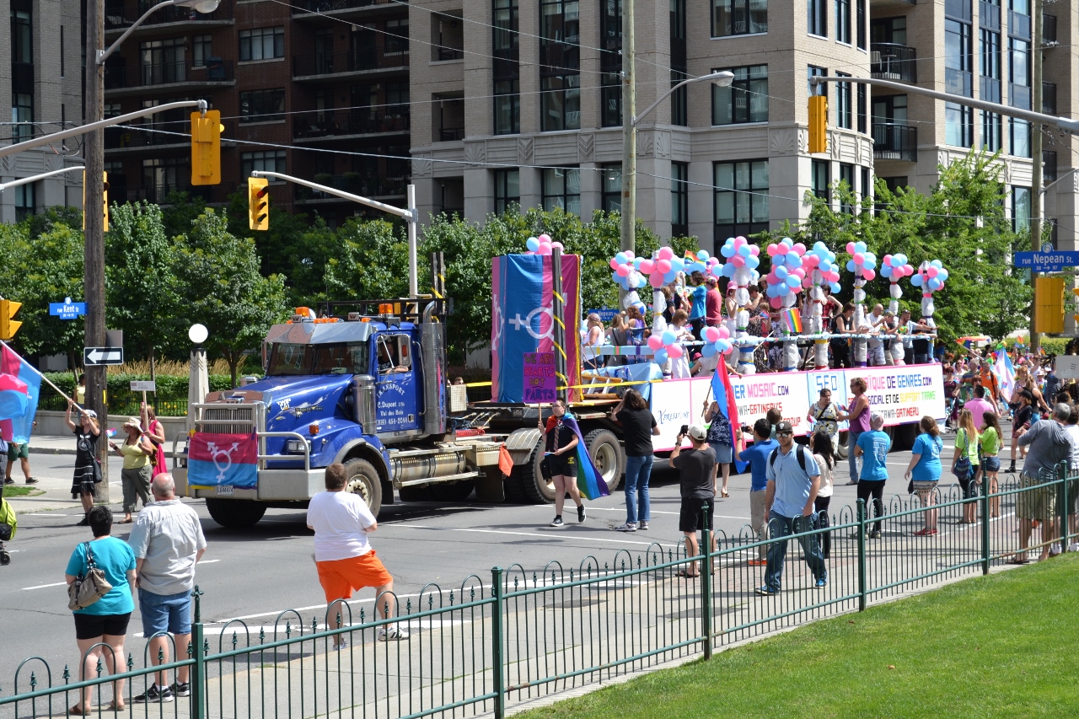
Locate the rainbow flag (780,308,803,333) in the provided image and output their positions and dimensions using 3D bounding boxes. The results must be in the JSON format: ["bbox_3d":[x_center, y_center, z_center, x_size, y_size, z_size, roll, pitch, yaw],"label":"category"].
[{"bbox_3d":[4.766,-0.732,37.900,0.360,0.470,0.080,-1,2,-20],"label":"rainbow flag"}]

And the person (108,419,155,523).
[{"bbox_3d":[-6.062,1.639,29.800,0.600,1.577,0.500,0,2,30],"label":"person"}]

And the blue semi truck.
[{"bbox_3d":[-1.887,0.670,30.667,2.550,3.250,8.000,0,1,36],"label":"blue semi truck"}]

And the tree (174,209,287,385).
[{"bbox_3d":[-8.156,-1.346,53.000,3.200,5.229,3.200,-1,1,0],"label":"tree"}]

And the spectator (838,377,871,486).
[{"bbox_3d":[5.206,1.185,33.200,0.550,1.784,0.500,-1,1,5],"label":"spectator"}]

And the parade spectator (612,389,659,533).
[{"bbox_3d":[1.255,1.315,26.100,0.580,1.830,0.520,-1,2,-22],"label":"parade spectator"}]

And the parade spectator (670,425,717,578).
[{"bbox_3d":[1.739,1.601,22.700,0.530,1.720,0.500,-1,2,-27],"label":"parade spectator"}]

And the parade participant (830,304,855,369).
[{"bbox_3d":[6.058,-0.343,39.800,0.500,1.560,0.480,0,2,32],"label":"parade participant"}]

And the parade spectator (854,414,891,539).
[{"bbox_3d":[4.615,1.602,27.816,0.520,1.710,0.360,-1,1,-23],"label":"parade spectator"}]

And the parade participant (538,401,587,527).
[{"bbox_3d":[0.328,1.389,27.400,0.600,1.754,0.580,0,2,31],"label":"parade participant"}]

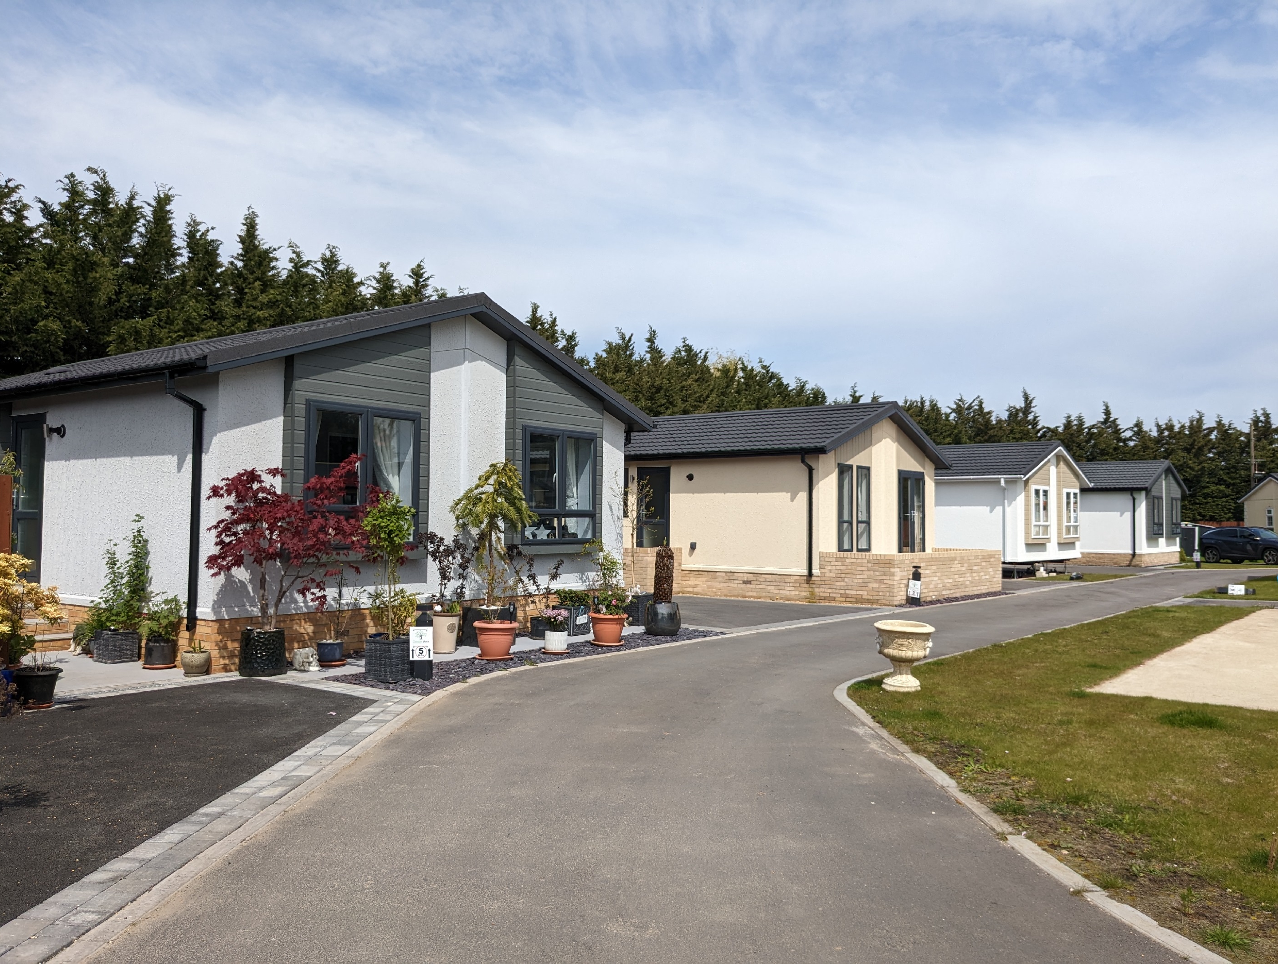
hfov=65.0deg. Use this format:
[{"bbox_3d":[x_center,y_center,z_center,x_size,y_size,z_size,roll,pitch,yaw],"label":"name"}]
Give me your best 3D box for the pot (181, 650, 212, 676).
[{"bbox_3d":[-4.195,1.722,9.500,0.254,0.229,0.254,2,-2,-24],"label":"pot"}]

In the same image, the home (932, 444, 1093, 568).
[{"bbox_3d":[8.184,0.726,34.349,12.100,3.710,6.600,-1,-3,39],"label":"home"}]

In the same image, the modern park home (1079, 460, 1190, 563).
[{"bbox_3d":[16.575,1.346,43.949,12.100,4.180,6.700,-1,-3,40],"label":"modern park home"}]

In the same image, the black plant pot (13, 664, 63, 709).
[{"bbox_3d":[-4.680,1.612,7.818,0.334,0.285,0.334,2,-3,-31],"label":"black plant pot"}]

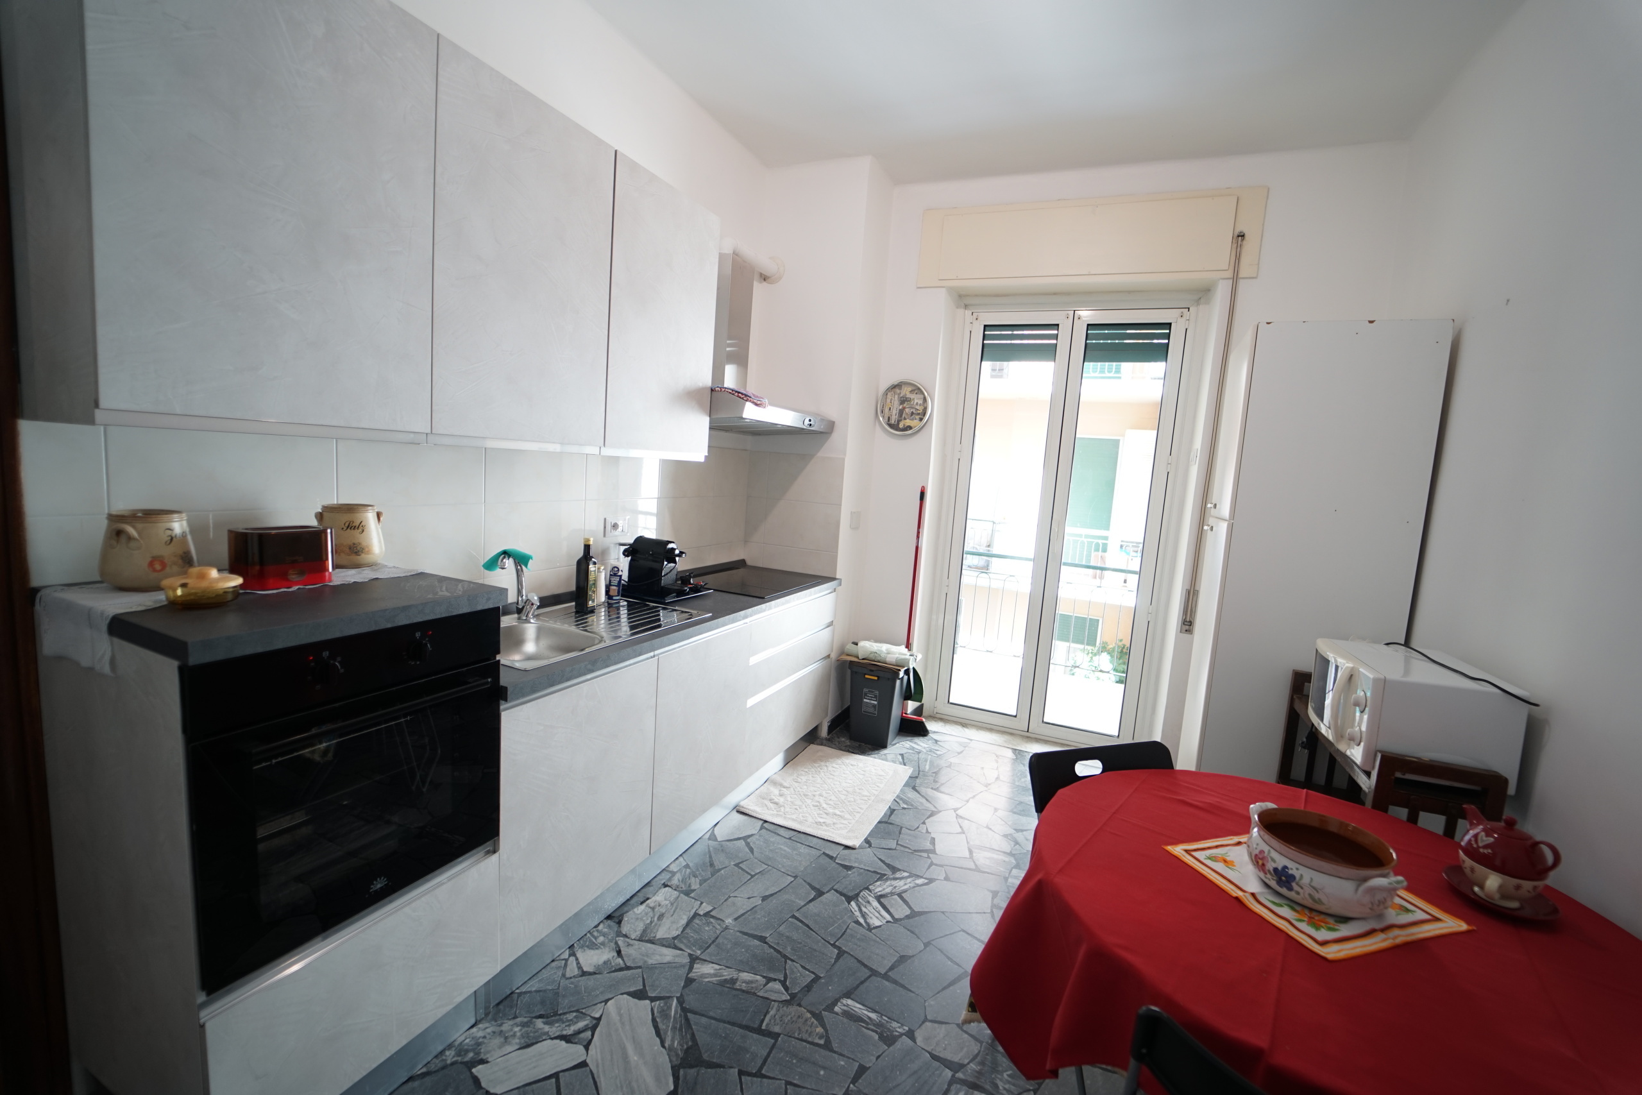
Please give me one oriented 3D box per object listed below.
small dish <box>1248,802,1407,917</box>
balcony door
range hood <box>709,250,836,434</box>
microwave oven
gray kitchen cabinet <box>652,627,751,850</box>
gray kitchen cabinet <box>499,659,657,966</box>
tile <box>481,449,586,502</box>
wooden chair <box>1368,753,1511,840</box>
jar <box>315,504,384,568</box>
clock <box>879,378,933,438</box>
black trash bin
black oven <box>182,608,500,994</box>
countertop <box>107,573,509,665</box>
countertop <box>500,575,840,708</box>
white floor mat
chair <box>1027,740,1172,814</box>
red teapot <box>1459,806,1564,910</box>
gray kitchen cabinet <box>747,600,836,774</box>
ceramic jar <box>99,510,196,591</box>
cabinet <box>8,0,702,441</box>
[{"bbox_3d":[0.981,0.607,1.252,0.227,0.107,0.282,2,7,-20],"label":"small dish"},{"bbox_3d":[1.307,-0.102,3.653,1.141,2.439,0.080,7,8,19],"label":"balcony door"},{"bbox_3d":[-0.330,-0.975,3.035,0.524,0.771,0.889,7,7,24],"label":"range hood"},{"bbox_3d":[1.655,0.453,1.827,0.324,0.257,0.429,7,8,21],"label":"microwave oven"},{"bbox_3d":[-0.722,0.666,2.617,0.607,0.758,0.601,7,8,25],"label":"gray kitchen cabinet"},{"bbox_3d":[-0.984,0.717,2.078,0.607,0.758,0.603,7,8,25],"label":"gray kitchen cabinet"},{"bbox_3d":[-1.050,-0.293,2.394,0.012,0.260,0.461,7,8,25],"label":"tile"},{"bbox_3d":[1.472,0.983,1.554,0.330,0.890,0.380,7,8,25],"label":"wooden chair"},{"bbox_3d":[-1.289,-0.032,1.739,0.150,0.163,0.145,-2,9,-37],"label":"jar"},{"bbox_3d":[0.473,-0.799,3.662,0.311,0.311,0.044,7,7,21],"label":"clock"},{"bbox_3d":[0.337,0.856,3.611,0.286,0.459,0.316,7,7,21],"label":"black trash bin"},{"bbox_3d":[-1.144,0.424,1.411,0.570,0.600,0.597,7,7,24],"label":"black oven"},{"bbox_3d":[-1.196,0.113,1.456,0.635,0.039,0.601,7,8,25],"label":"countertop"},{"bbox_3d":[-0.626,0.257,2.699,0.635,0.044,2.100,7,8,25],"label":"countertop"},{"bbox_3d":[0.044,1.129,3.012,0.553,0.015,0.810,7,7,24],"label":"white floor mat"},{"bbox_3d":[0.840,0.978,1.628,0.464,0.776,0.474,2,7,-19],"label":"chair"},{"bbox_3d":[1.344,0.605,1.258,0.121,0.151,0.173,2,7,-20],"label":"red teapot"},{"bbox_3d":[-0.404,0.604,3.273,0.607,0.758,0.861,7,8,25],"label":"gray kitchen cabinet"},{"bbox_3d":[-1.363,0.002,1.296,0.148,0.153,0.148,2,7,-17],"label":"ceramic jar"},{"bbox_3d":[-1.002,-0.790,1.927,0.373,0.972,1.787,7,8,25],"label":"cabinet"}]

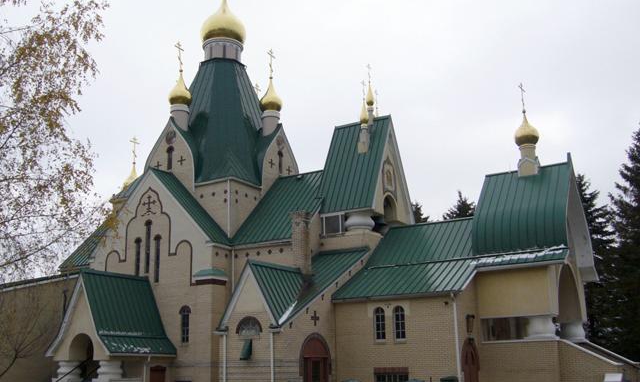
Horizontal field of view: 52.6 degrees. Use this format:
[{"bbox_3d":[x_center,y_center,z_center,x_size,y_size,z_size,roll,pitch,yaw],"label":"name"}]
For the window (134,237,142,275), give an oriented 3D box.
[{"bbox_3d":[-8.941,3.391,31.987,0.470,2.170,0.150,-10,-17,28],"label":"window"}]

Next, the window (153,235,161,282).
[{"bbox_3d":[-7.732,3.270,30.827,0.473,2.285,0.177,-10,-17,29],"label":"window"}]

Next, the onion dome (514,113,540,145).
[{"bbox_3d":[9.059,-2.661,28.224,1.083,1.527,1.083,-10,-17,29],"label":"onion dome"}]

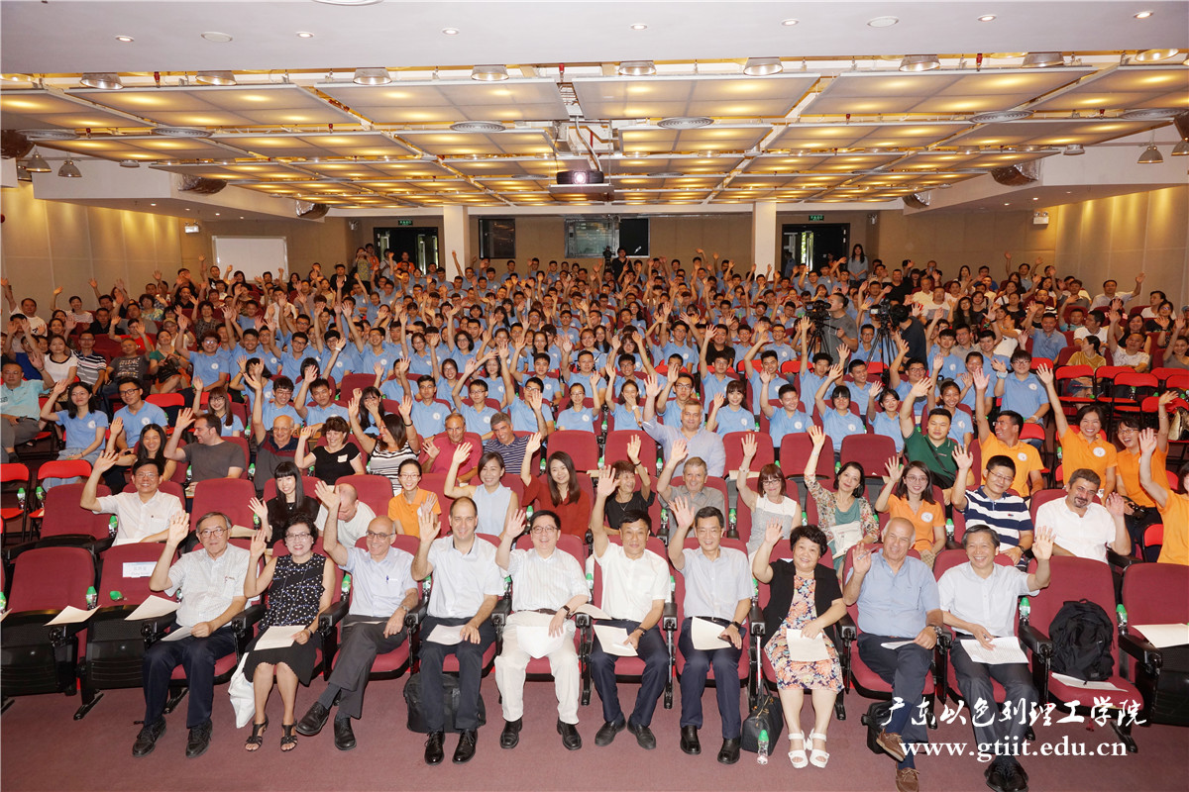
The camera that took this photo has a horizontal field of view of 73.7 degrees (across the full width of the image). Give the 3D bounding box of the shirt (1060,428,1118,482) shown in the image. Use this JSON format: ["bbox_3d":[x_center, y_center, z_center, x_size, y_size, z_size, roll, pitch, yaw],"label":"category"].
[{"bbox_3d":[4.059,0.524,6.500,0.430,0.520,0.260,3,9,23],"label":"shirt"}]

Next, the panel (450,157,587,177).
[{"bbox_3d":[-1.174,-3.694,12.716,2.200,0.070,1.830,0,8,3],"label":"panel"}]

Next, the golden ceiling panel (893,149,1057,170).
[{"bbox_3d":[5.932,-3.738,12.565,2.000,0.060,1.696,0,8,3],"label":"golden ceiling panel"}]

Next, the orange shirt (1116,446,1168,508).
[{"bbox_3d":[4.559,0.672,6.600,0.410,0.520,0.260,3,9,25],"label":"orange shirt"}]

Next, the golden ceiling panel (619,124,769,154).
[{"bbox_3d":[1.276,-3.385,10.407,1.860,0.070,1.830,0,8,3],"label":"golden ceiling panel"}]

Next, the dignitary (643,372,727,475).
[{"bbox_3d":[0.810,0.644,7.043,0.660,1.620,0.800,0,9,6],"label":"dignitary"}]

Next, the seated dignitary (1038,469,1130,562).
[{"bbox_3d":[3.320,1.136,5.408,0.600,1.200,0.740,2,9,19],"label":"seated dignitary"}]

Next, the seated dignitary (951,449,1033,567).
[{"bbox_3d":[2.750,1.069,5.424,0.560,1.360,0.740,2,9,16],"label":"seated dignitary"}]

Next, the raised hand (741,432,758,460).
[{"bbox_3d":[1.145,0.369,5.850,0.115,0.200,0.070,2,9,14],"label":"raised hand"}]

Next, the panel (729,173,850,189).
[{"bbox_3d":[3.641,-4.037,14.759,2.220,0.070,1.830,0,8,3],"label":"panel"}]

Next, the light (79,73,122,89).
[{"bbox_3d":[-4.142,-2.695,6.649,0.310,0.160,0.310,0,9,3],"label":"light"}]

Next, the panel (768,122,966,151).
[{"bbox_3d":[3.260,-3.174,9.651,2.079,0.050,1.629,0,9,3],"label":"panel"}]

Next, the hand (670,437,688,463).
[{"bbox_3d":[0.595,0.389,5.601,0.110,0.185,0.060,19,12,-2],"label":"hand"}]

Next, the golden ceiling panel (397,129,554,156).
[{"bbox_3d":[-1.397,-3.166,9.931,1.700,0.060,1.780,0,9,3],"label":"golden ceiling panel"}]

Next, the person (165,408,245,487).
[{"bbox_3d":[-3.431,0.775,6.764,0.680,1.280,0.850,-1,8,-2],"label":"person"}]

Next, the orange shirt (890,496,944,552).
[{"bbox_3d":[2.348,0.952,5.839,0.400,0.480,0.260,2,8,14],"label":"orange shirt"}]

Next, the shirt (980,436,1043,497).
[{"bbox_3d":[3.493,0.608,6.617,0.520,0.550,0.280,1,9,8],"label":"shirt"}]

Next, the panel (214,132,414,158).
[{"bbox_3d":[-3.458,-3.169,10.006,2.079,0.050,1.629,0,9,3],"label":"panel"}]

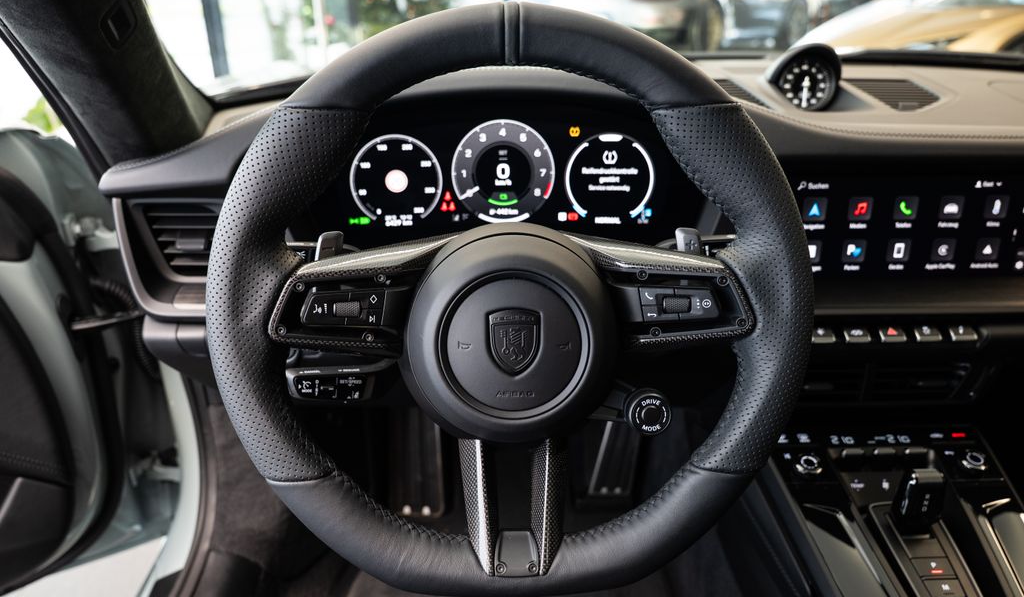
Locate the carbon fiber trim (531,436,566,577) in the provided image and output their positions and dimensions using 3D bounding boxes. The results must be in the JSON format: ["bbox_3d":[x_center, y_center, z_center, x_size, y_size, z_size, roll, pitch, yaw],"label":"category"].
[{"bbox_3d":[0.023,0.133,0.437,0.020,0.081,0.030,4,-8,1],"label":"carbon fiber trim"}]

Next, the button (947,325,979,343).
[{"bbox_3d":[0.427,0.034,0.645,0.023,0.013,0.013,-1,20,1],"label":"button"}]

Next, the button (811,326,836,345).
[{"bbox_3d":[0.295,0.035,0.645,0.023,0.013,0.013,-1,20,1],"label":"button"}]

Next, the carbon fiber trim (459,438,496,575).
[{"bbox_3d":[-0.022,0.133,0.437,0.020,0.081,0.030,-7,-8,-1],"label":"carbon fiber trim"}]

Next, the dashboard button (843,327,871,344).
[{"bbox_3d":[0.326,0.035,0.645,0.023,0.013,0.013,-1,20,1],"label":"dashboard button"}]

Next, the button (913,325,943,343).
[{"bbox_3d":[0.393,0.034,0.645,0.023,0.013,0.013,-1,20,1],"label":"button"}]

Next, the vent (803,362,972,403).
[{"bbox_3d":[0.362,0.085,0.690,0.190,0.043,0.028,-1,21,1],"label":"vent"}]

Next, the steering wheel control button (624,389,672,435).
[{"bbox_3d":[0.087,0.073,0.437,0.028,0.028,0.019,-1,10,0],"label":"steering wheel control button"}]

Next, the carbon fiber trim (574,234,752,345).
[{"bbox_3d":[0.091,-0.004,0.422,0.110,0.069,0.036,-1,10,0],"label":"carbon fiber trim"}]

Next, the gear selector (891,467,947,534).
[{"bbox_3d":[0.357,0.178,0.604,0.033,0.056,0.028,-1,25,1],"label":"gear selector"}]

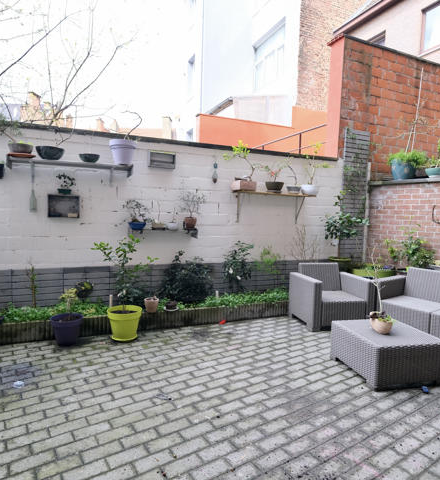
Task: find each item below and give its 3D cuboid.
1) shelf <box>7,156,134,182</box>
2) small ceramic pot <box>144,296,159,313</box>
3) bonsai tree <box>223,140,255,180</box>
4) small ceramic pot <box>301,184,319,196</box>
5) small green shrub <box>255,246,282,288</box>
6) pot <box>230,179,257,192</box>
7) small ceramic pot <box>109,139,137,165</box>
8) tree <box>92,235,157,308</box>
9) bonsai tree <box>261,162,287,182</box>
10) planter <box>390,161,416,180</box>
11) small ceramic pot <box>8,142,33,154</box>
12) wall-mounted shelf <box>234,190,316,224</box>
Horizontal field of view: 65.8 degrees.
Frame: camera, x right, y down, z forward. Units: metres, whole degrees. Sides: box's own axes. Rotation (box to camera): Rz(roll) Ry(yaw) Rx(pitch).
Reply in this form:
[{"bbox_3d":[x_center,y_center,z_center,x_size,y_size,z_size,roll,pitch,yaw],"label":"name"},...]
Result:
[{"bbox_3d":[-1.605,-0.748,3.750,1.240,0.200,0.260,0,4,-22],"label":"shelf"},{"bbox_3d":[-0.784,0.748,3.920,0.164,0.145,0.164,1,4,0],"label":"small ceramic pot"},{"bbox_3d":[0.242,-1.038,4.439,0.360,0.460,0.270,0,4,-23],"label":"bonsai tree"},{"bbox_3d":[1.293,-0.714,4.928,0.235,0.150,0.235,1,4,0],"label":"small ceramic pot"},{"bbox_3d":[0.677,0.398,4.744,0.350,0.580,0.320,2,3,0],"label":"small green shrub"},{"bbox_3d":[0.312,-0.712,4.544,0.220,0.135,0.200,0,4,-22],"label":"pot"},{"bbox_3d":[-1.112,-1.000,3.888,0.304,0.238,0.304,0,4,-23],"label":"small ceramic pot"},{"bbox_3d":[-1.021,0.342,3.635,0.640,0.800,0.560,0,4,-23],"label":"tree"},{"bbox_3d":[0.738,-0.931,4.691,0.350,0.270,0.270,0,4,-23],"label":"bonsai tree"},{"bbox_3d":[2.766,-1.047,5.117,0.335,0.285,0.335,-2,5,-40],"label":"planter"},{"bbox_3d":[-2.058,-0.938,3.521,0.223,0.085,0.200,0,4,-23],"label":"small ceramic pot"},{"bbox_3d":[0.776,-0.441,4.766,1.210,0.430,0.240,0,4,-22],"label":"wall-mounted shelf"}]

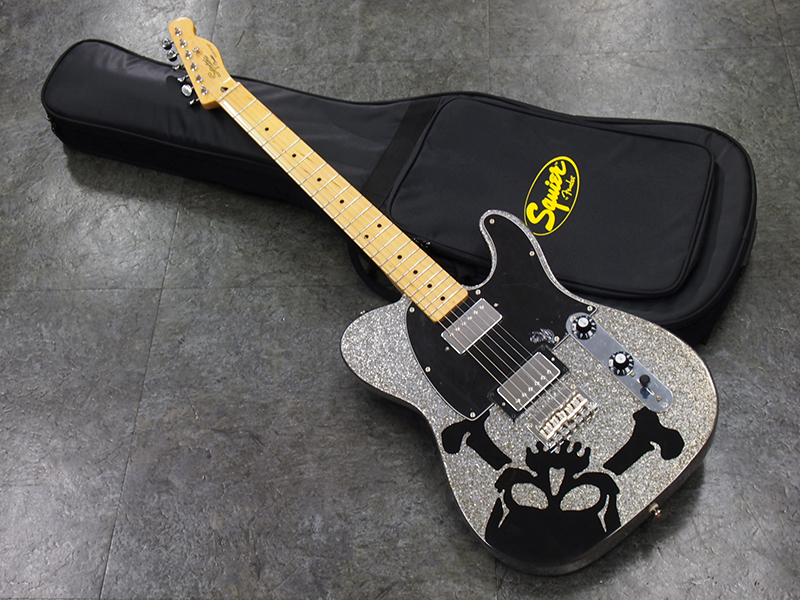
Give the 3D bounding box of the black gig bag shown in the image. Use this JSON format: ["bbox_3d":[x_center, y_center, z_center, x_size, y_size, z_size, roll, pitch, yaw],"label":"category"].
[{"bbox_3d":[-0.041,-0.202,1.707,1.070,0.085,0.365,16,56,17],"label":"black gig bag"}]

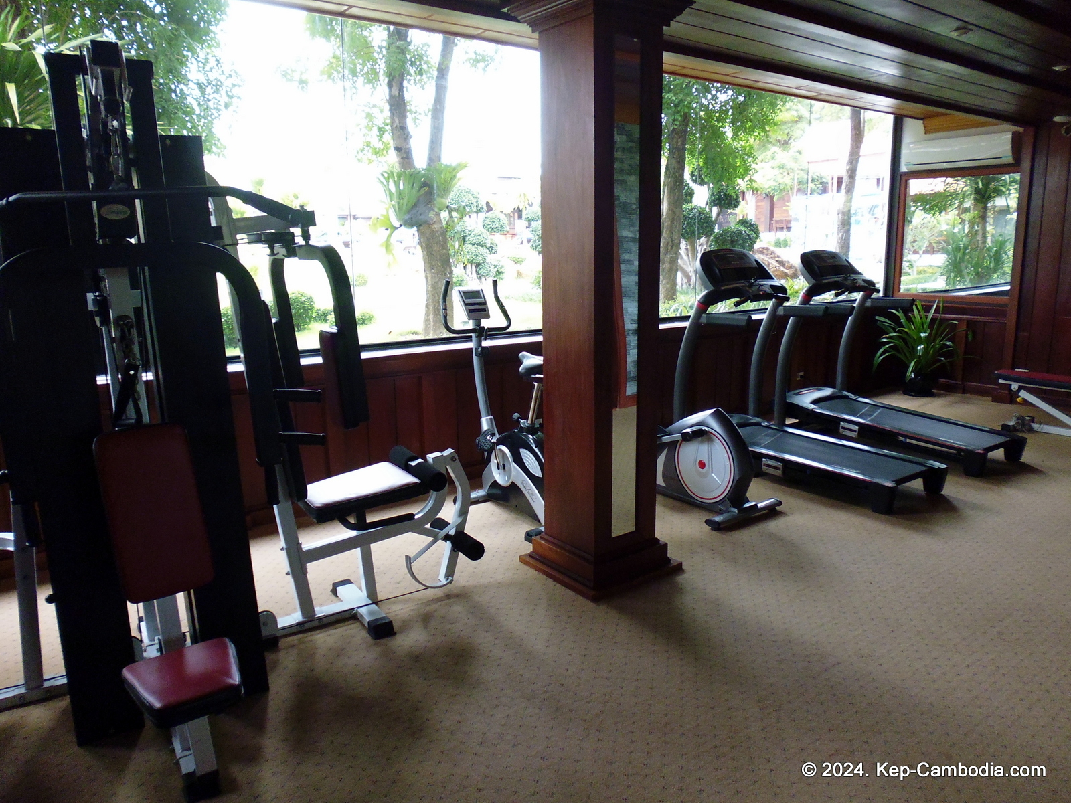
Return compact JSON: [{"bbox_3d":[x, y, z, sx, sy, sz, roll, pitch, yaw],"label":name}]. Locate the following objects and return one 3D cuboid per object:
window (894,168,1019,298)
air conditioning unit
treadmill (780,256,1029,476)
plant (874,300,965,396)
[{"bbox_3d":[4.387,-1.741,7.779,0.104,1.274,1.185,-9,13,-35],"label":"window"},{"bbox_3d":[4.294,-2.542,7.568,0.194,0.283,1.006,-9,13,-35],"label":"air conditioning unit"},{"bbox_3d":[2.706,-0.392,5.694,0.864,1.520,1.758,-9,13,-35],"label":"treadmill"},{"bbox_3d":[4.126,-0.564,7.856,0.834,0.998,0.834,-9,13,-35],"label":"plant"}]

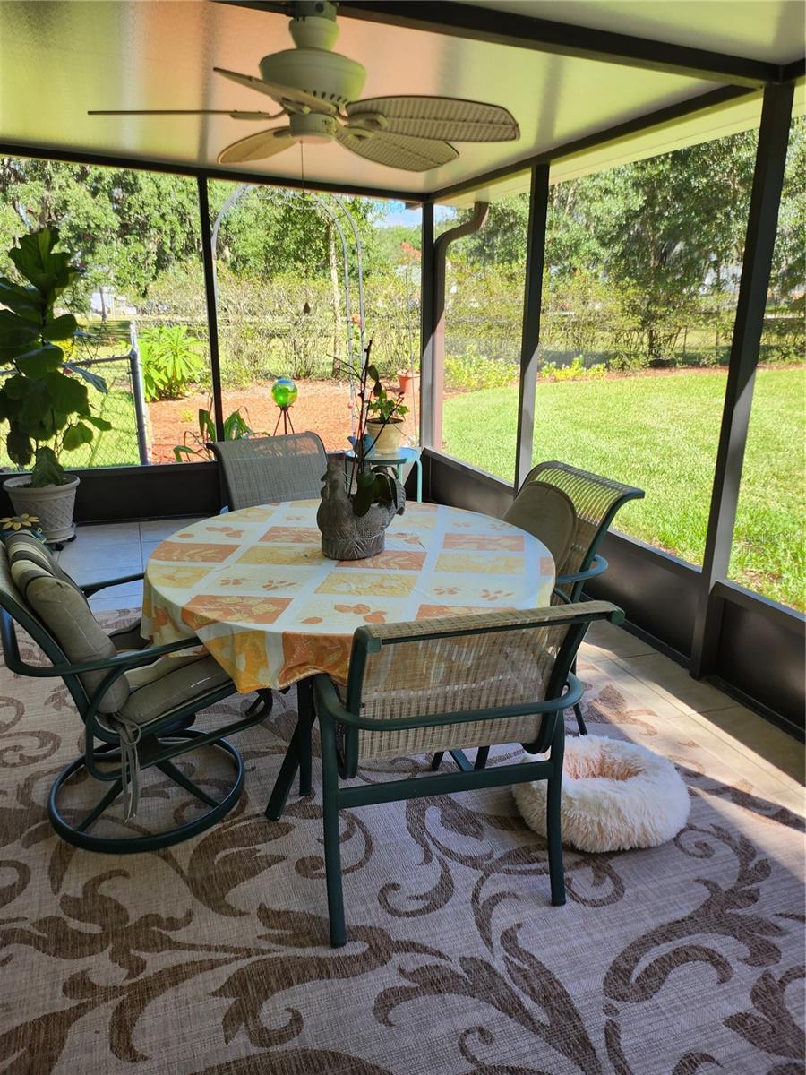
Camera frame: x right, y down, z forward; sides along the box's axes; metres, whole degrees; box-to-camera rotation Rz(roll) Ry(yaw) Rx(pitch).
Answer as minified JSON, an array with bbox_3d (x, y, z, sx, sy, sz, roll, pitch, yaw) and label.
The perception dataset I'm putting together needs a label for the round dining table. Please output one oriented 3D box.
[{"bbox_3d":[-0.161,0.380,2.401,1.270,0.730,1.270,0,16,0],"label":"round dining table"}]

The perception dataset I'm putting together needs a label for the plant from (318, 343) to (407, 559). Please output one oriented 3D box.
[{"bbox_3d":[-0.129,-0.266,2.203,0.270,0.620,0.210,-1,16,-4],"label":"plant"}]

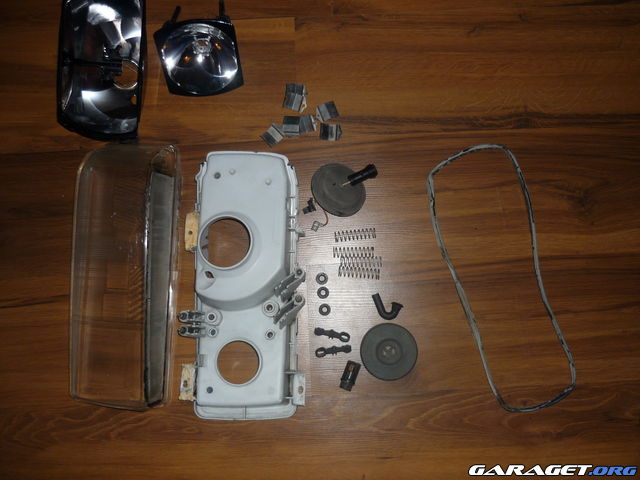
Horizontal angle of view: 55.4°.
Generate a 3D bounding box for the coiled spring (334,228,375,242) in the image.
[{"bbox_3d":[0.055,-0.007,0.947,0.064,0.015,0.015,-5,87,1],"label":"coiled spring"}]

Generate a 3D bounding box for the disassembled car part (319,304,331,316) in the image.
[{"bbox_3d":[0.008,0.106,0.920,0.018,0.005,0.018,0,86,2],"label":"disassembled car part"}]

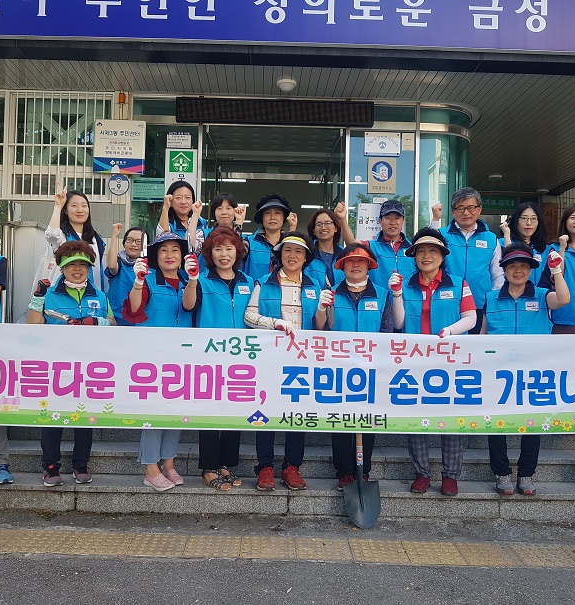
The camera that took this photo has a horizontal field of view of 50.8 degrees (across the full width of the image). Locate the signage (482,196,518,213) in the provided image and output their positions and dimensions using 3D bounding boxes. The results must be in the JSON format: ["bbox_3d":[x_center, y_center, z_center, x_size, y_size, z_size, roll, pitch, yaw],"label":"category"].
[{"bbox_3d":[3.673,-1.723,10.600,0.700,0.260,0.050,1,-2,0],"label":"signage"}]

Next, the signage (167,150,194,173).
[{"bbox_3d":[-0.952,-1.264,5.450,0.220,0.195,0.015,1,0,0],"label":"signage"}]

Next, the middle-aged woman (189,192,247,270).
[{"bbox_3d":[-0.515,0.032,4.520,0.490,1.690,0.380,1,-1,-2],"label":"middle-aged woman"}]

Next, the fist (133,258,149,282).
[{"bbox_3d":[-0.902,-0.196,3.720,0.100,0.150,0.100,1,0,0],"label":"fist"}]

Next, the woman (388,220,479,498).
[{"bbox_3d":[0.925,0.366,3.840,0.530,1.670,0.400,1,-1,12],"label":"woman"}]

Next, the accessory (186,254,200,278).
[{"bbox_3d":[-0.580,-0.230,3.720,0.090,0.150,0.090,1,0,0],"label":"accessory"}]

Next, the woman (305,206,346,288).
[{"bbox_3d":[0.300,0.094,4.660,0.460,1.610,0.320,1,-1,2],"label":"woman"}]

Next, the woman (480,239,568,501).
[{"bbox_3d":[1.502,0.409,3.840,0.540,1.580,0.400,1,-2,7],"label":"woman"}]

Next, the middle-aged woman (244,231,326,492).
[{"bbox_3d":[-0.006,0.352,3.810,0.500,1.600,0.400,1,-2,-2],"label":"middle-aged woman"}]

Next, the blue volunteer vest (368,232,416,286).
[{"bbox_3d":[0.818,-0.234,4.720,0.440,0.630,0.280,1,-1,4],"label":"blue volunteer vest"}]

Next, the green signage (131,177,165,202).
[{"bbox_3d":[-1.520,-1.232,6.650,0.370,0.269,0.020,1,-1,-2],"label":"green signage"}]

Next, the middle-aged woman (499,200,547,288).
[{"bbox_3d":[1.780,0.070,4.550,0.450,1.630,0.360,1,0,16],"label":"middle-aged woman"}]

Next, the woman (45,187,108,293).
[{"bbox_3d":[-1.546,0.006,4.420,0.500,1.690,0.380,2,-1,-13],"label":"woman"}]

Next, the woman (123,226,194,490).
[{"bbox_3d":[-0.809,0.359,3.800,0.450,1.600,0.400,2,-1,-14],"label":"woman"}]

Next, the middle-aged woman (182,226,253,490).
[{"bbox_3d":[-0.438,0.337,3.820,0.440,1.620,0.380,2,-2,-6],"label":"middle-aged woman"}]

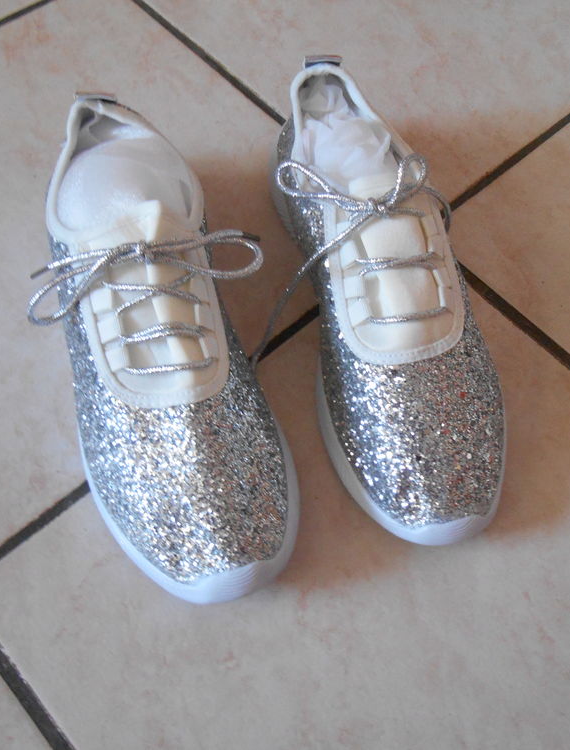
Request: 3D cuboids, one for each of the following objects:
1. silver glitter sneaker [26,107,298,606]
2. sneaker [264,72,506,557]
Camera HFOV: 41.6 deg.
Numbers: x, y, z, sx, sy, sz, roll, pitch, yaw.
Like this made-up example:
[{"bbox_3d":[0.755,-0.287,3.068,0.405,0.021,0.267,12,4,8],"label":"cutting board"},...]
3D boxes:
[{"bbox_3d":[-0.067,-0.021,0.381,0.100,0.096,0.266,-14,64,-10],"label":"silver glitter sneaker"},{"bbox_3d":[0.057,-0.051,0.403,0.100,0.096,0.267,-11,63,-9],"label":"sneaker"}]

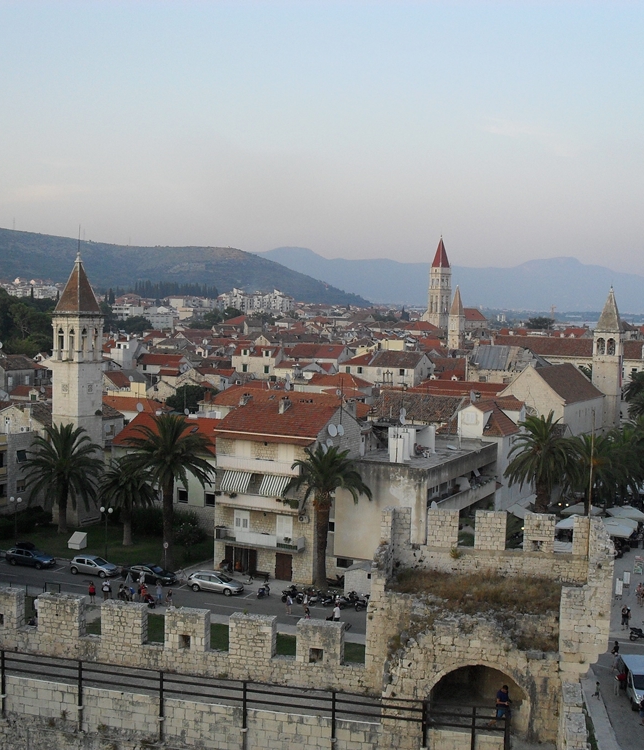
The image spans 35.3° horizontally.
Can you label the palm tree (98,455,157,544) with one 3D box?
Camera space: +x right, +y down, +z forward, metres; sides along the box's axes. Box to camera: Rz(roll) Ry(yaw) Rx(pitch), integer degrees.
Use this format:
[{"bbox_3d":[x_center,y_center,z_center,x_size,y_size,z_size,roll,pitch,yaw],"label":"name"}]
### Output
[{"bbox_3d":[-17.357,11.326,90.617,5.600,8.012,5.600,1,4,0],"label":"palm tree"}]

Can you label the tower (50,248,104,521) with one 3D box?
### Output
[{"bbox_3d":[-24.287,1.326,100.855,3.900,26.900,3.900,4,4,31],"label":"tower"}]

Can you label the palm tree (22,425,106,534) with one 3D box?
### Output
[{"bbox_3d":[-24.282,9.698,95.241,7.500,10.404,7.500,1,4,0],"label":"palm tree"}]

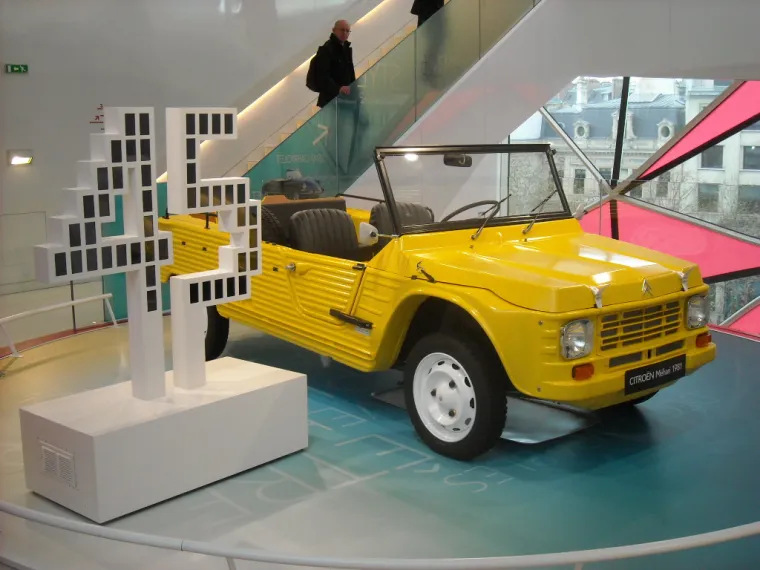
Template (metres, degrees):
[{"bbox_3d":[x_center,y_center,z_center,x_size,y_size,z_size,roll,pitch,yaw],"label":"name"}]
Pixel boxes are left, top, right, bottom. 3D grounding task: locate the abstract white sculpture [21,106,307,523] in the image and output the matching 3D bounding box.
[{"bbox_3d":[-0.941,0.036,4.249,0.563,1.606,1.145,8,13,40],"label":"abstract white sculpture"}]

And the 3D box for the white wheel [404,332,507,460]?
[{"bbox_3d":[0.348,0.516,4.539,0.145,0.595,0.595,-9,13,-39],"label":"white wheel"}]

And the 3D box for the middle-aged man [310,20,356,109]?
[{"bbox_3d":[-0.480,-2.046,10.751,0.460,1.740,0.520,8,13,41],"label":"middle-aged man"}]

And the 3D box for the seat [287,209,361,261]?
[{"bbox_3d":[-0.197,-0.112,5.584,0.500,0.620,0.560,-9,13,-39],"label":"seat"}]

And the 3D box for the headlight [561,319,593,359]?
[{"bbox_3d":[0.844,0.232,4.146,0.170,0.165,0.085,-9,13,-39],"label":"headlight"}]

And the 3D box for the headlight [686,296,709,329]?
[{"bbox_3d":[1.556,0.129,4.731,0.170,0.165,0.085,-9,13,-39],"label":"headlight"}]

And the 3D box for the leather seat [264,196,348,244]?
[{"bbox_3d":[-0.599,-0.280,6.510,1.150,0.540,0.500,-9,13,-39],"label":"leather seat"}]

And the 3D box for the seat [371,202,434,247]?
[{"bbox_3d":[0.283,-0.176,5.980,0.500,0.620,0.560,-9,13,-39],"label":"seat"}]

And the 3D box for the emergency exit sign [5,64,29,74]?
[{"bbox_3d":[-3.758,-2.236,10.000,0.260,0.095,0.040,-10,14,-43],"label":"emergency exit sign"}]

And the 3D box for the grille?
[{"bbox_3d":[1.208,0.186,4.446,0.630,0.165,0.045,-9,13,-39],"label":"grille"}]

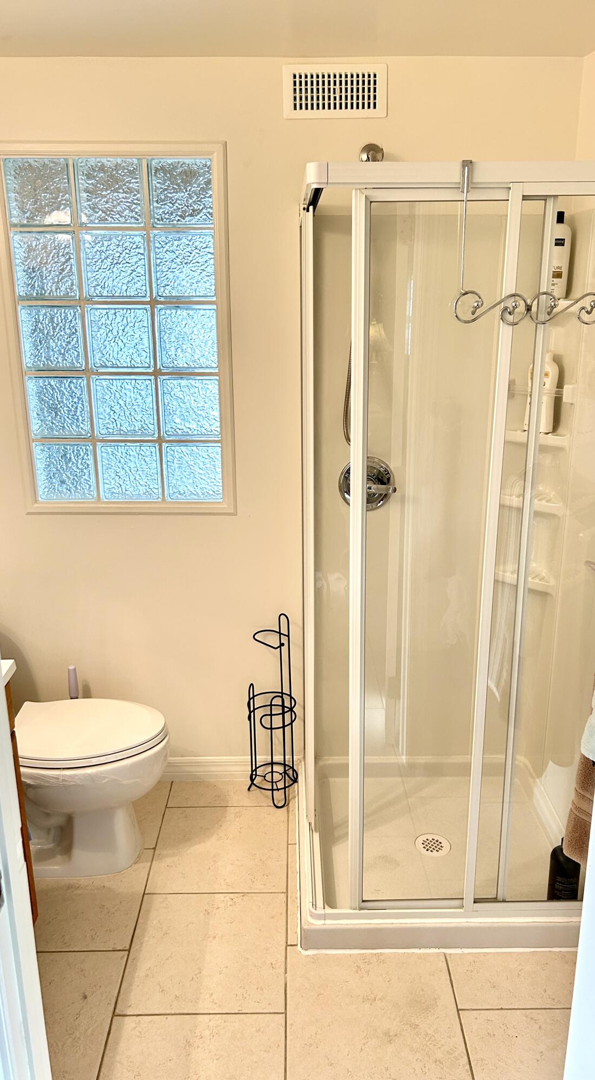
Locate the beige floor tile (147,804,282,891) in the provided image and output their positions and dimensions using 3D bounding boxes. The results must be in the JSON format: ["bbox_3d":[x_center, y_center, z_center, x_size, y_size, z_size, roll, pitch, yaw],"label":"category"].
[{"bbox_3d":[-0.231,0.945,2.489,0.402,0.010,0.404,-1,16,0],"label":"beige floor tile"}]

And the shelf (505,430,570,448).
[{"bbox_3d":[0.740,-0.311,2.447,0.230,0.030,0.110,15,22,43],"label":"shelf"}]

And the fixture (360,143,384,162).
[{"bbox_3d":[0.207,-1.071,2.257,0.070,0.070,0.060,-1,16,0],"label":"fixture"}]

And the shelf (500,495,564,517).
[{"bbox_3d":[0.742,-0.117,2.504,0.230,0.030,0.110,15,22,43],"label":"shelf"}]

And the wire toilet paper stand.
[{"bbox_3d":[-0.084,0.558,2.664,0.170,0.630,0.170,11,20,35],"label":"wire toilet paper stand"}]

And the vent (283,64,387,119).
[{"bbox_3d":[0.103,-1.234,2.231,0.290,0.136,0.018,-1,16,0],"label":"vent"}]

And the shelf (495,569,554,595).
[{"bbox_3d":[0.744,0.124,2.574,0.230,0.030,0.110,15,22,43],"label":"shelf"}]

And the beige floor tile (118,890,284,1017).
[{"bbox_3d":[-0.229,1.059,2.098,0.402,0.010,0.404,-1,16,0],"label":"beige floor tile"}]

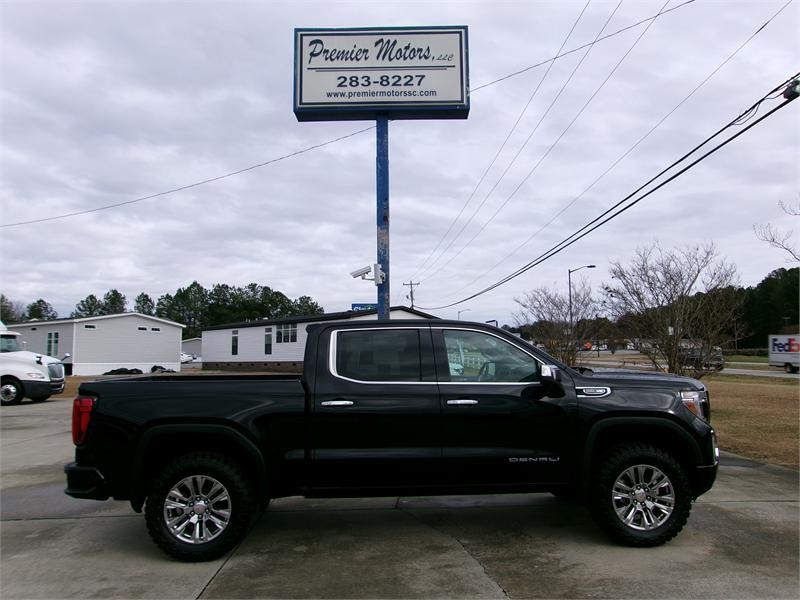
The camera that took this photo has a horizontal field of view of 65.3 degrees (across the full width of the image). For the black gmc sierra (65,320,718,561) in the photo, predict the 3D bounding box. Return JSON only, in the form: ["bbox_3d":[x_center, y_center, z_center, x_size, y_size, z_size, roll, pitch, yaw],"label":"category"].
[{"bbox_3d":[0.048,1.225,6.277,5.900,2.000,2.100,0,-5,-3],"label":"black gmc sierra"}]

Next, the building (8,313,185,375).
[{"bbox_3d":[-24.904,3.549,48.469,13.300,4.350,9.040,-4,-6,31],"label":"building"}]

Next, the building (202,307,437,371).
[{"bbox_3d":[-7.194,3.520,50.930,9.060,4.410,21.980,4,-7,-42],"label":"building"}]

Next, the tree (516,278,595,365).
[{"bbox_3d":[11.035,1.869,44.000,5.800,6.600,5.800,-1,-5,0],"label":"tree"}]

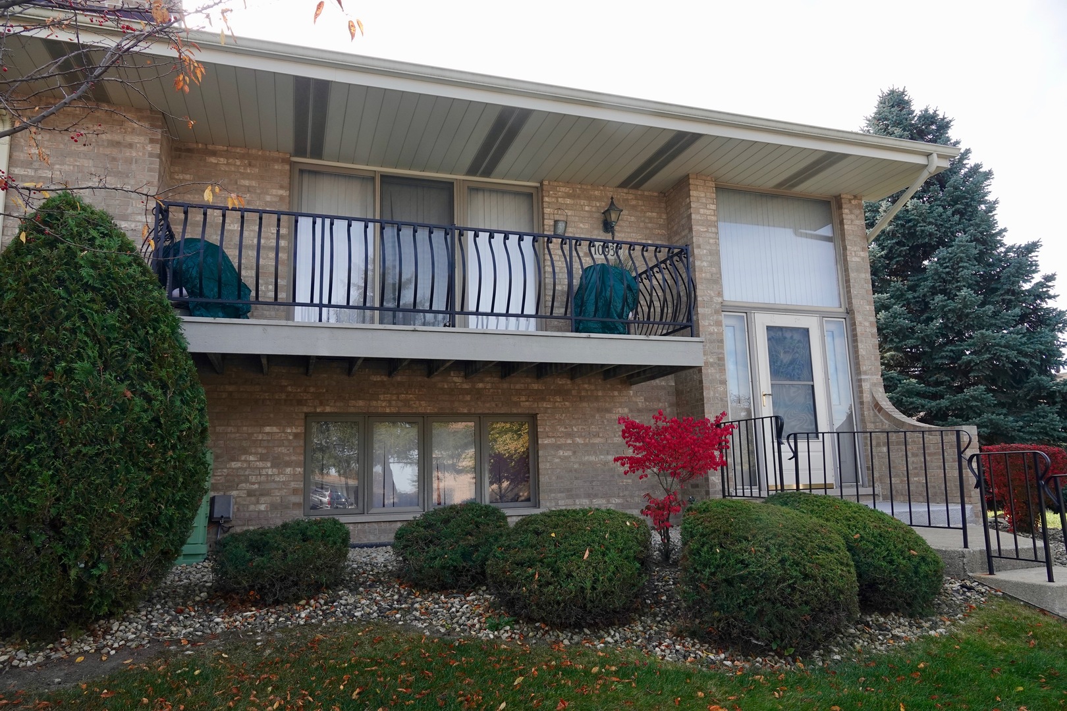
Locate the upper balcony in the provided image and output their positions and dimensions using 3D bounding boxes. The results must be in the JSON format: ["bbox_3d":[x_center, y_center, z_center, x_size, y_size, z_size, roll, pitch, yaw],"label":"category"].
[{"bbox_3d":[-0.915,-0.461,6.925,5.000,1.210,1.600,2,-10,-18],"label":"upper balcony"}]

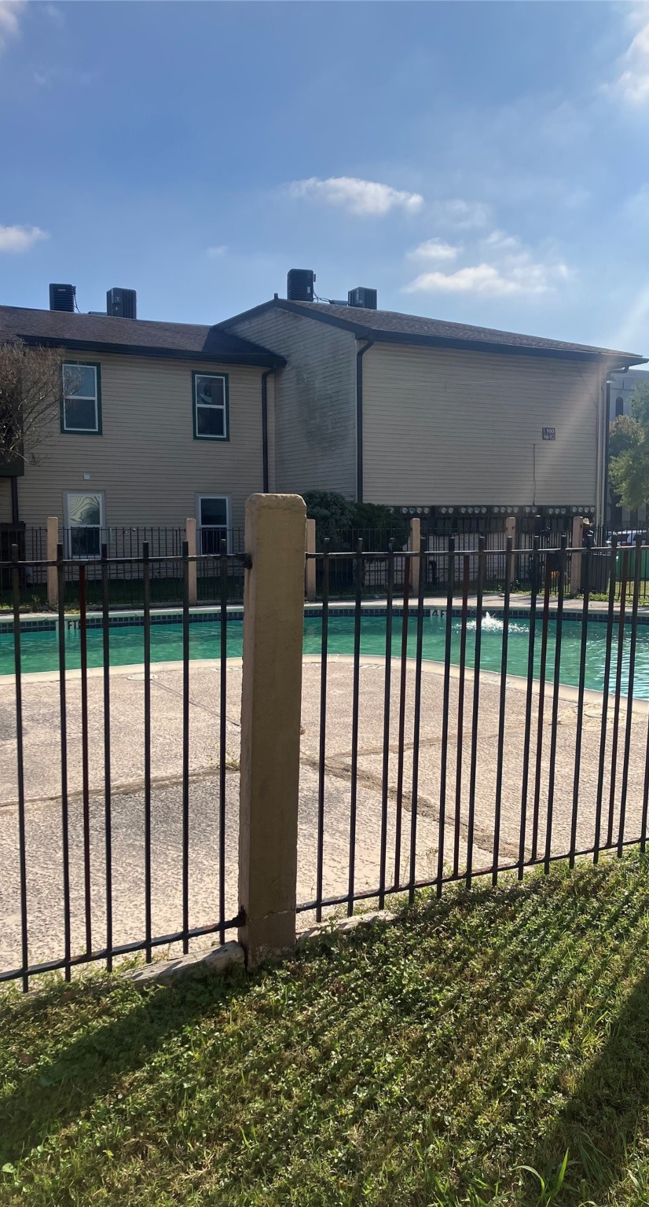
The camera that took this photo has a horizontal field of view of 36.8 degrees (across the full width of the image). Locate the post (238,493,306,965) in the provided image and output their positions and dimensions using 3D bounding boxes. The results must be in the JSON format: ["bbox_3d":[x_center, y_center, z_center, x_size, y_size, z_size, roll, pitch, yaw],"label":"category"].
[{"bbox_3d":[-0.176,0.421,3.234,0.178,1.550,0.105,-2,6,-28],"label":"post"}]

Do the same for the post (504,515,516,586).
[{"bbox_3d":[3.925,-1.067,20.594,0.180,1.550,0.115,-3,6,-30],"label":"post"}]

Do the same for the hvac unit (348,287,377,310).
[{"bbox_3d":[1.023,-8.088,25.950,0.580,0.590,0.580,-4,6,-31],"label":"hvac unit"}]

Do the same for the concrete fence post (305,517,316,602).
[{"bbox_3d":[-0.253,-0.830,18.454,0.180,1.550,0.115,-3,6,-24],"label":"concrete fence post"}]

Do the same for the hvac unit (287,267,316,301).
[{"bbox_3d":[-0.609,-8.134,24.940,0.570,0.790,0.570,-2,6,-14],"label":"hvac unit"}]

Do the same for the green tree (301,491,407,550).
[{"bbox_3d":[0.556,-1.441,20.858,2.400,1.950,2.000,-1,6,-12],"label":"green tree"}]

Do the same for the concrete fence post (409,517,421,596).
[{"bbox_3d":[1.793,-0.922,19.301,0.180,1.550,0.115,-3,6,-28],"label":"concrete fence post"}]

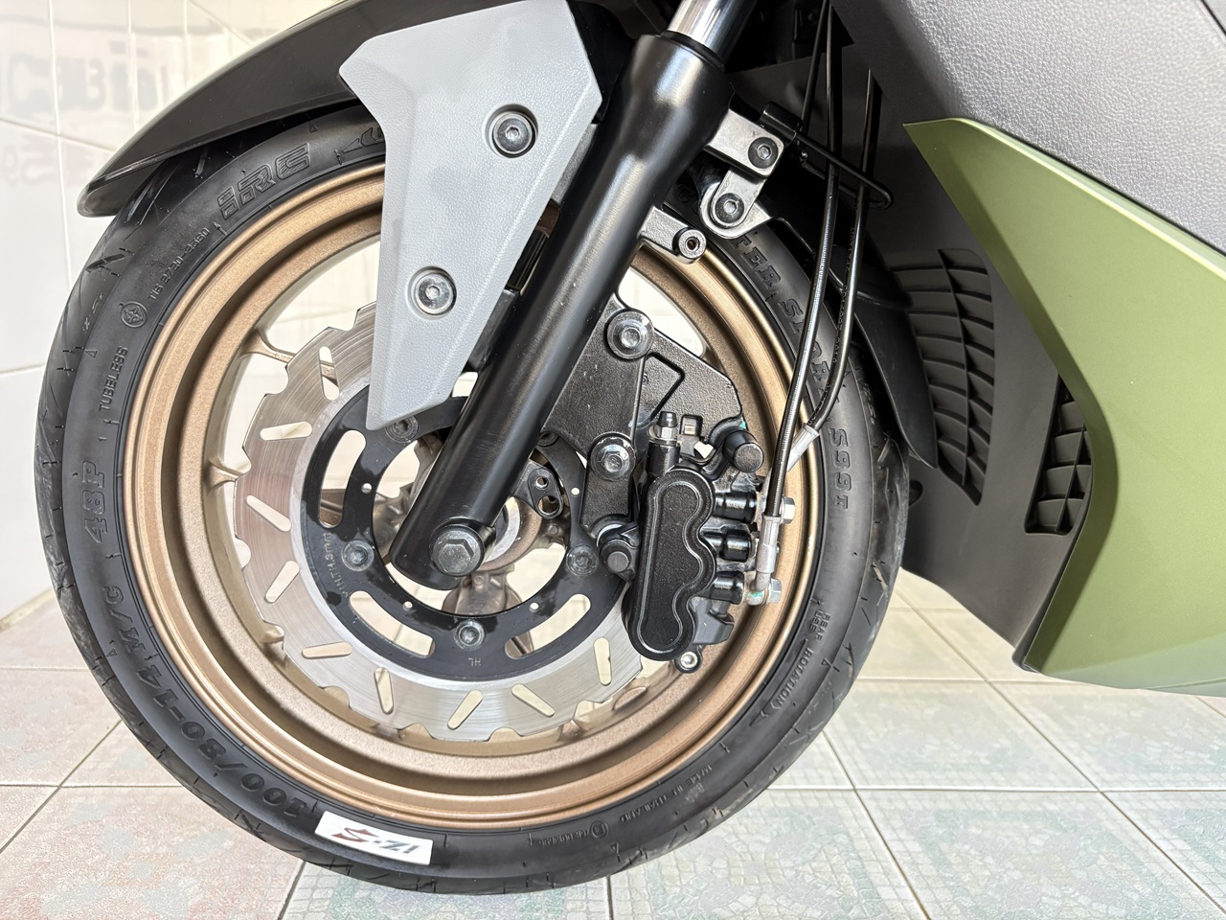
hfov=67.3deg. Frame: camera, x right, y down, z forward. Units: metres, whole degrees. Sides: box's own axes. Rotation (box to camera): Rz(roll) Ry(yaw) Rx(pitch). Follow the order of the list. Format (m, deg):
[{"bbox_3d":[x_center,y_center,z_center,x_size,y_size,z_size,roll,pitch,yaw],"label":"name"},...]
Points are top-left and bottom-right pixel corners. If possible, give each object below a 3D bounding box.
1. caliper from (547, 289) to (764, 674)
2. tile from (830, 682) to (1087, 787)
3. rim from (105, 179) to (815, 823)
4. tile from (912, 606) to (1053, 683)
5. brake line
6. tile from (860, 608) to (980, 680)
[{"bbox_3d":[0.018,0.018,0.501,0.110,0.206,0.081,2,12,-3],"label":"caliper"},{"bbox_3d":[0.286,0.248,0.833,0.200,0.010,0.200,2,12,-4],"label":"tile"},{"bbox_3d":[-0.077,0.024,0.550,0.384,0.384,0.083,2,11,-3],"label":"rim"},{"bbox_3d":[0.474,0.212,1.041,0.200,0.010,0.200,2,12,-4],"label":"tile"},{"bbox_3d":[0.116,-0.087,0.501,0.074,0.320,0.107,2,12,-3],"label":"brake line"},{"bbox_3d":[0.273,0.206,1.027,0.200,0.010,0.200,2,12,-4],"label":"tile"}]

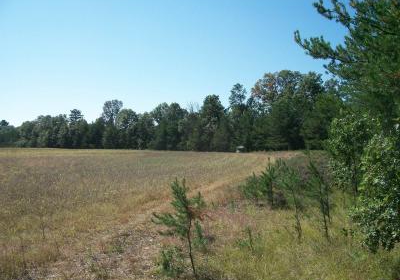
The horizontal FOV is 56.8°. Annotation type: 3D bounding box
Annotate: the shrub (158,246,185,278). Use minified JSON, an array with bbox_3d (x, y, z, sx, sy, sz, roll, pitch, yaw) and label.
[{"bbox_3d":[-0.347,1.475,4.500,0.310,0.350,0.300,0,-1,0],"label":"shrub"}]

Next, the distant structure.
[{"bbox_3d":[8.700,1.950,79.000,1.700,1.700,1.800,0,-1,0],"label":"distant structure"}]

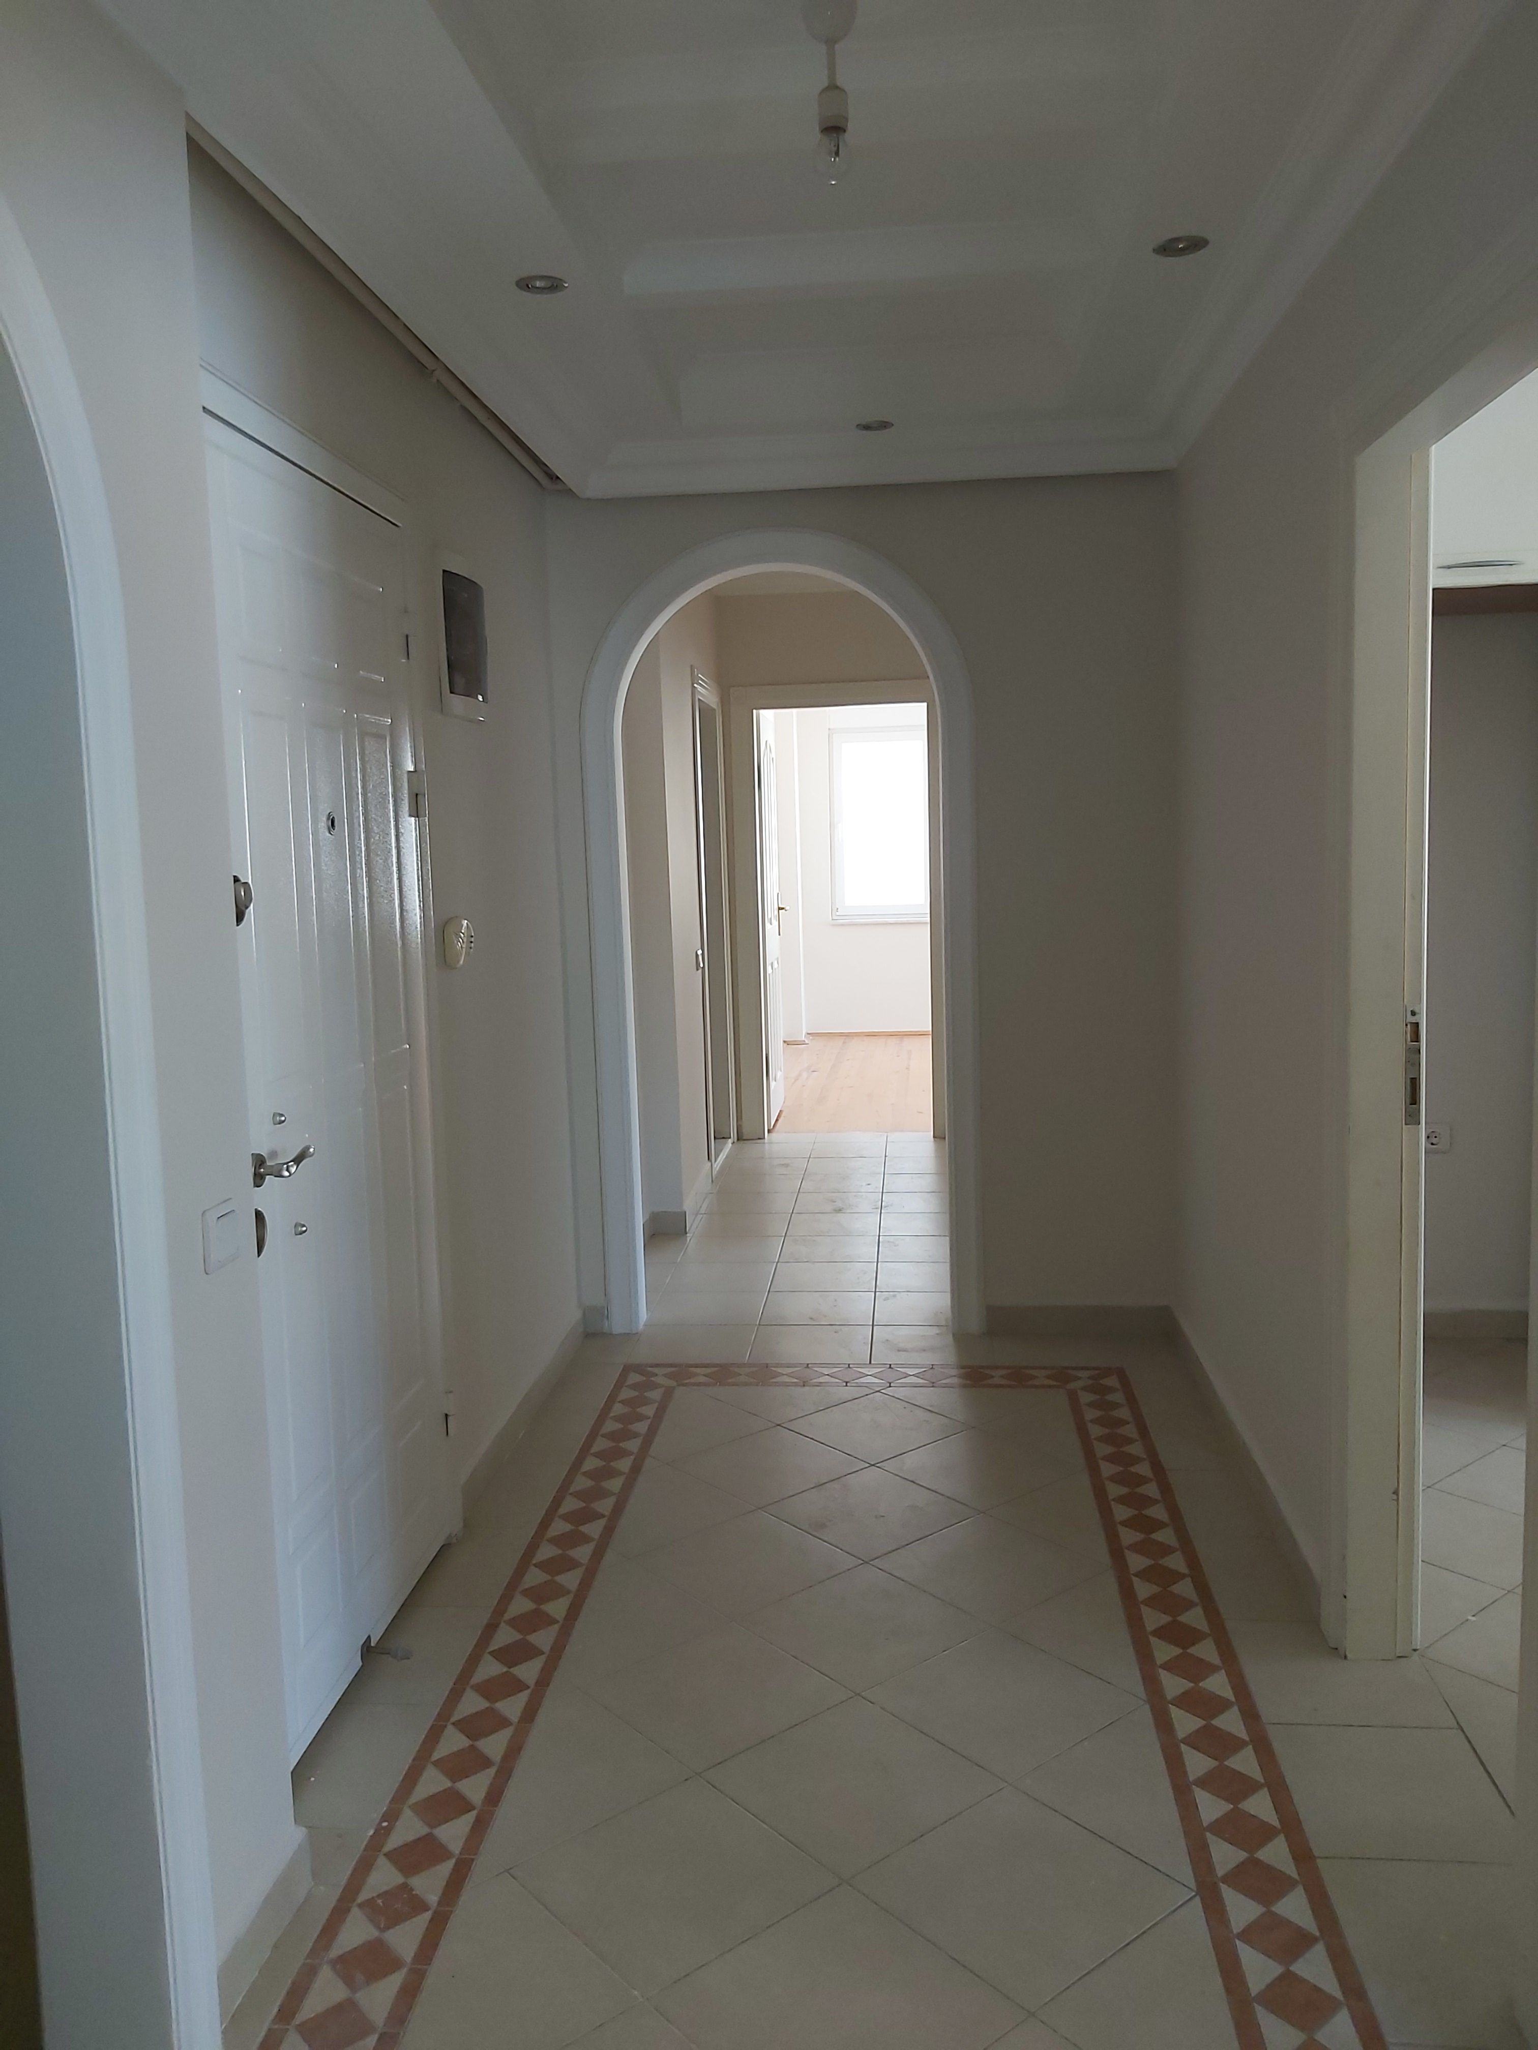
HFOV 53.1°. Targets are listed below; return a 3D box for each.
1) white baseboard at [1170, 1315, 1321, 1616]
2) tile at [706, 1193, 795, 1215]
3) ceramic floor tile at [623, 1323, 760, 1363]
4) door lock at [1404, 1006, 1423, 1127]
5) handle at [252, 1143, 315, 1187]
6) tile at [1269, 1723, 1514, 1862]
[{"bbox_3d":[1.070,0.938,3.557,0.014,0.082,1.632,-1,7,5],"label":"white baseboard"},{"bbox_3d":[-0.061,0.708,6.068,0.337,0.010,0.334,-1,7,5],"label":"tile"},{"bbox_3d":[-0.211,0.912,4.379,0.331,0.010,0.327,-1,7,5],"label":"ceramic floor tile"},{"bbox_3d":[1.058,0.068,2.529,0.025,0.200,0.010,-1,7,5],"label":"door lock"},{"bbox_3d":[-0.731,0.218,2.341,0.060,0.060,0.129,-1,7,5],"label":"handle"},{"bbox_3d":[0.925,1.135,2.274,0.302,0.010,0.325,-1,7,5],"label":"tile"}]

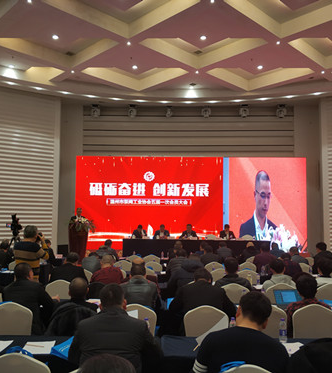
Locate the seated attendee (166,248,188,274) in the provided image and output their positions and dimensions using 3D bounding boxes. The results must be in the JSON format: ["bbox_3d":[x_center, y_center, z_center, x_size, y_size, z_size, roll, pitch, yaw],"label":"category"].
[{"bbox_3d":[0.218,1.738,6.845,0.540,1.260,0.780,0,-6,0],"label":"seated attendee"}]

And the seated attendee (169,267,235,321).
[{"bbox_3d":[0.414,1.555,4.374,0.700,1.280,0.750,0,-5,0],"label":"seated attendee"}]

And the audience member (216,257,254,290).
[{"bbox_3d":[1.008,1.686,5.768,0.570,1.280,0.750,0,-5,0],"label":"audience member"}]

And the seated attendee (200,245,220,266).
[{"bbox_3d":[1.040,1.980,8.854,0.550,1.270,0.750,0,-5,-3],"label":"seated attendee"}]

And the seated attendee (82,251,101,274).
[{"bbox_3d":[-1.331,1.782,7.010,0.520,1.180,0.820,-1,-6,10],"label":"seated attendee"}]

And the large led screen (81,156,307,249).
[{"bbox_3d":[0.917,0.655,14.304,8.500,3.470,0.150,0,-6,0],"label":"large led screen"}]

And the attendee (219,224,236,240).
[{"bbox_3d":[1.943,1.829,12.282,0.520,1.250,0.720,0,-6,0],"label":"attendee"}]

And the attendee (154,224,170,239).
[{"bbox_3d":[-0.113,1.814,12.282,0.520,1.250,0.720,0,-6,0],"label":"attendee"}]

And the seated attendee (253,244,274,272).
[{"bbox_3d":[2.161,1.947,8.701,0.520,1.310,0.800,0,-6,0],"label":"seated attendee"}]

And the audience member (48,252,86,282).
[{"bbox_3d":[-1.572,1.708,6.167,0.600,1.310,0.750,0,-5,3],"label":"audience member"}]

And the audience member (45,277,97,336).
[{"bbox_3d":[-1.019,1.600,4.319,0.570,1.180,0.750,0,-5,0],"label":"audience member"}]

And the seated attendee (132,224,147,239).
[{"bbox_3d":[-0.949,1.991,13.769,0.560,1.250,0.750,0,-6,0],"label":"seated attendee"}]

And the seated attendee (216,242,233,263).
[{"bbox_3d":[1.529,2.132,10.340,0.480,1.260,0.800,0,-6,0],"label":"seated attendee"}]

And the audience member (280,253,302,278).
[{"bbox_3d":[2.169,1.770,6.813,0.540,1.220,0.780,0,-6,0],"label":"audience member"}]

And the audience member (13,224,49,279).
[{"bbox_3d":[-2.296,1.503,6.431,0.560,1.680,0.480,-2,-6,20],"label":"audience member"}]

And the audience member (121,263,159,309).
[{"bbox_3d":[-0.378,1.660,5.662,0.530,1.240,0.820,0,-6,2],"label":"audience member"}]

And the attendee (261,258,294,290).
[{"bbox_3d":[1.628,1.682,5.692,0.500,1.230,0.800,0,-6,0],"label":"attendee"}]

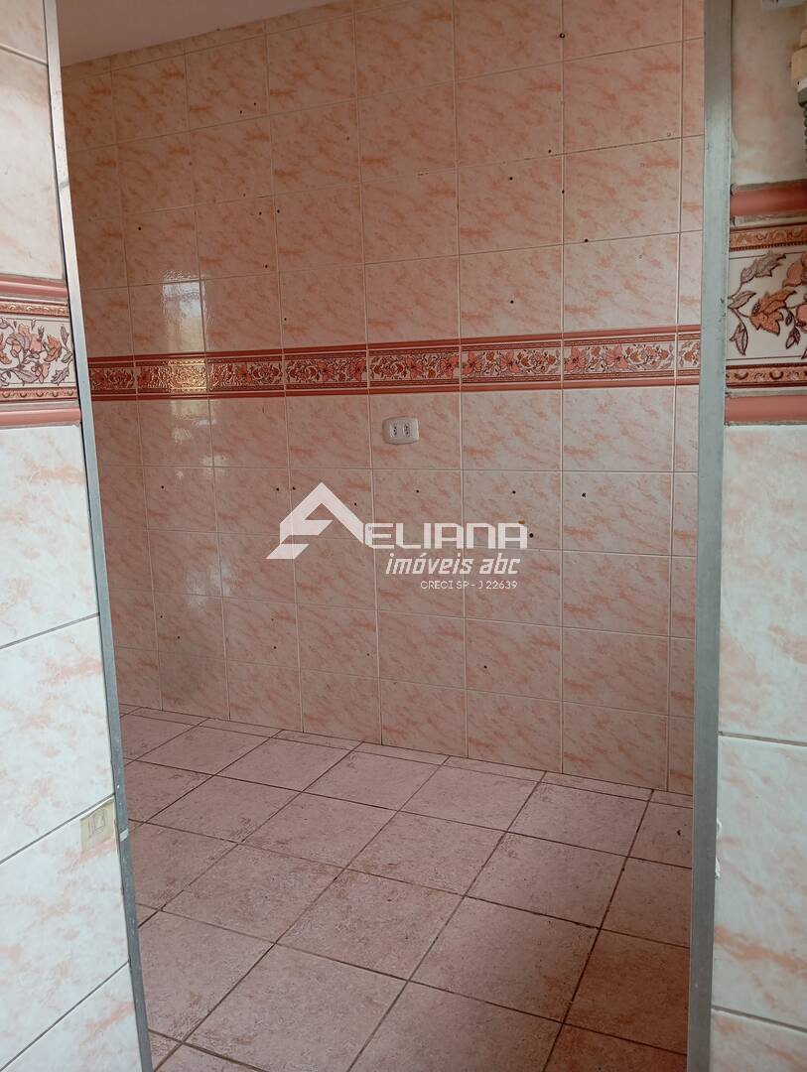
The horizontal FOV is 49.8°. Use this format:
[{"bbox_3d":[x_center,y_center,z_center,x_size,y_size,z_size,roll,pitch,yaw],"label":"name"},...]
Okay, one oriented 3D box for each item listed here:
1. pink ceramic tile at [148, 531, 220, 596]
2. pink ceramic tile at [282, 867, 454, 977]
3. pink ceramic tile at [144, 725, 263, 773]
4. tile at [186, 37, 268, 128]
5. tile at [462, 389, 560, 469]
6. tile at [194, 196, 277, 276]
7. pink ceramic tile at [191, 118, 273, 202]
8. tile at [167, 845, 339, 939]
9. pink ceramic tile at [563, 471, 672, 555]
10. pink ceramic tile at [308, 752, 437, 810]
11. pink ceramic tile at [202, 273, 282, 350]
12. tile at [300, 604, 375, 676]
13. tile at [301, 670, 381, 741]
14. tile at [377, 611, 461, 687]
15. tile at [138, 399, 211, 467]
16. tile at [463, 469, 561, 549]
[{"bbox_3d":[-0.839,0.102,3.343,0.325,0.245,0.010,3,11,25],"label":"pink ceramic tile"},{"bbox_3d":[-0.070,0.939,2.118,0.339,0.010,0.339,3,11,25],"label":"pink ceramic tile"},{"bbox_3d":[-0.717,0.780,3.158,0.339,0.010,0.339,3,11,25],"label":"pink ceramic tile"},{"bbox_3d":[-0.600,-1.541,2.969,0.331,0.251,0.010,3,11,25],"label":"tile"},{"bbox_3d":[0.346,-0.336,2.774,0.332,0.254,0.010,3,11,25],"label":"tile"},{"bbox_3d":[-0.585,-1.045,3.055,0.331,0.251,0.010,3,11,25],"label":"tile"},{"bbox_3d":[-0.591,-1.288,3.000,0.329,0.248,0.010,3,11,25],"label":"pink ceramic tile"},{"bbox_3d":[-0.377,0.913,2.235,0.336,0.010,0.335,3,11,25],"label":"tile"},{"bbox_3d":[0.651,-0.070,2.649,0.329,0.248,0.010,3,11,25],"label":"pink ceramic tile"},{"bbox_3d":[-0.098,0.818,2.900,0.341,0.010,0.340,3,11,25],"label":"pink ceramic tile"},{"bbox_3d":[-0.574,-0.790,3.079,0.330,0.250,0.010,3,11,24],"label":"pink ceramic tile"},{"bbox_3d":[-0.237,0.380,3.144,0.330,0.250,0.010,3,11,24],"label":"tile"},{"bbox_3d":[-0.232,0.628,3.202,0.331,0.251,0.010,3,11,25],"label":"tile"},{"bbox_3d":[0.063,0.395,3.011,0.329,0.248,0.010,3,11,25],"label":"tile"},{"bbox_3d":[-0.872,-0.394,3.330,0.332,0.254,0.010,3,11,25],"label":"tile"},{"bbox_3d":[0.351,-0.085,2.799,0.330,0.249,0.010,3,11,25],"label":"tile"}]

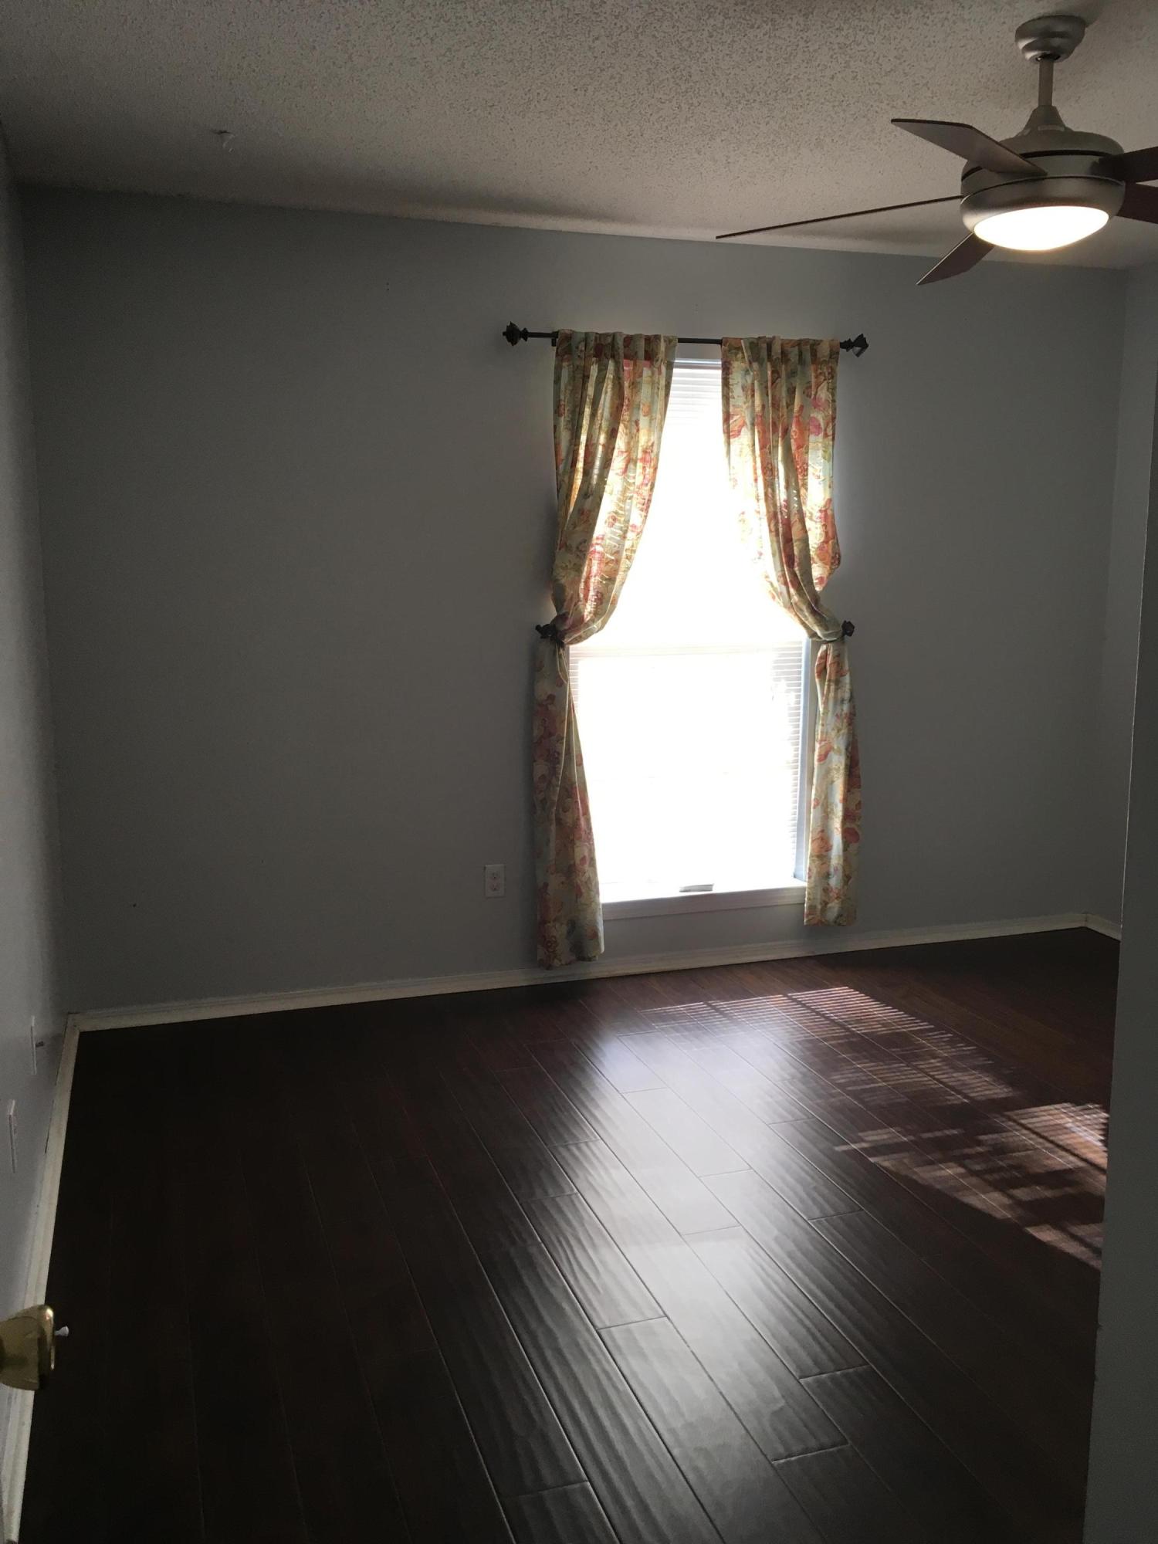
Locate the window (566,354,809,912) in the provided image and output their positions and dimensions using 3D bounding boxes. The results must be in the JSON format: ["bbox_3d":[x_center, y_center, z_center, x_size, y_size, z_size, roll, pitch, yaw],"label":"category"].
[{"bbox_3d":[0.381,-0.463,4.435,0.898,1.815,0.100,-3,10,-18],"label":"window"}]

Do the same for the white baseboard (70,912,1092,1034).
[{"bbox_3d":[0.231,0.672,4.525,3.721,0.065,0.016,-3,10,-18],"label":"white baseboard"}]

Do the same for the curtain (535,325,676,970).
[{"bbox_3d":[0.080,-0.369,4.220,0.481,2.056,0.130,-3,10,-18],"label":"curtain"}]

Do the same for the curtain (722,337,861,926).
[{"bbox_3d":[0.728,-0.434,4.425,0.572,2.006,0.130,-3,10,-18],"label":"curtain"}]

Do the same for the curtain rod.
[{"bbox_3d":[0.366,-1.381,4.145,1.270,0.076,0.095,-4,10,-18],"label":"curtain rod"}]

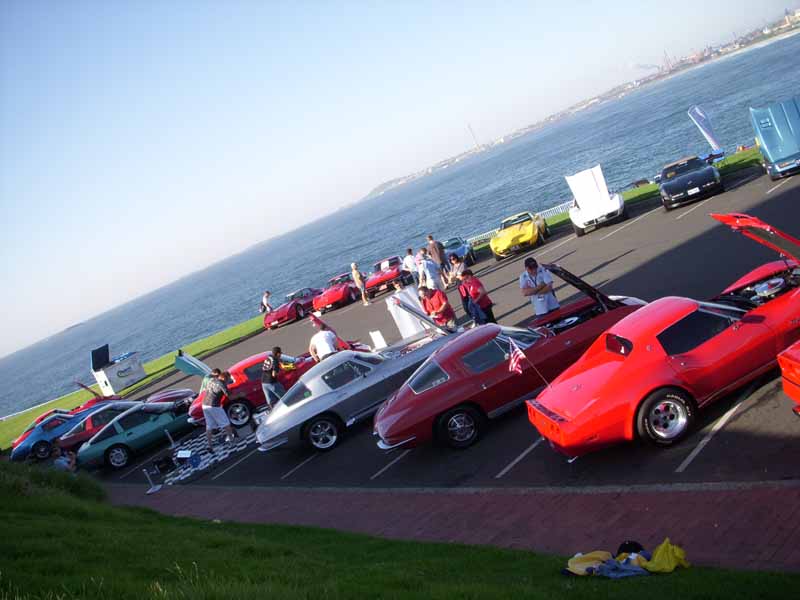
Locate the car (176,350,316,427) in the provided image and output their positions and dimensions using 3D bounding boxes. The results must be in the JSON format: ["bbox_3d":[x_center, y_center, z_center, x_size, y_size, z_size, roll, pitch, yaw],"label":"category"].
[{"bbox_3d":[-2.742,1.769,20.256,4.500,1.270,1.770,-24,7,-6],"label":"car"}]

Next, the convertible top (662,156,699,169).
[{"bbox_3d":[8.874,-4.229,27.884,1.220,0.360,1.200,-21,8,19],"label":"convertible top"}]

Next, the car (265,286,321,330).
[{"bbox_3d":[-4.713,0.223,39.718,1.760,1.230,4.650,-20,8,26],"label":"car"}]

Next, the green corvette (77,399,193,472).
[{"bbox_3d":[-6.022,3.010,22.453,4.450,1.190,1.820,-26,7,-13],"label":"green corvette"}]

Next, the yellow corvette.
[{"bbox_3d":[4.405,-2.556,32.770,1.760,1.210,4.650,-21,8,19],"label":"yellow corvette"}]

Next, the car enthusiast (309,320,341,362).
[{"bbox_3d":[-1.475,1.238,18.912,0.580,1.450,0.720,-22,7,12],"label":"car enthusiast"}]

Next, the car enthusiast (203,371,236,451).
[{"bbox_3d":[-3.809,2.332,18.533,0.750,1.500,0.550,-26,8,-22],"label":"car enthusiast"}]

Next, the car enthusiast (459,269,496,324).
[{"bbox_3d":[1.581,0.112,17.059,0.500,1.630,0.560,-29,9,-37],"label":"car enthusiast"}]

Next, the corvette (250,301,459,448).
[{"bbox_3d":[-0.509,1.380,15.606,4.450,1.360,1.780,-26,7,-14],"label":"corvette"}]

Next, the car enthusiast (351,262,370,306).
[{"bbox_3d":[-1.699,-0.592,34.946,0.380,1.710,0.480,-20,8,25],"label":"car enthusiast"}]

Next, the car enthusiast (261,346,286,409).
[{"bbox_3d":[-2.710,1.774,19.118,0.620,1.520,0.520,-27,8,-30],"label":"car enthusiast"}]

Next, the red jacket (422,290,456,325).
[{"bbox_3d":[0.685,0.155,17.068,0.520,0.720,0.380,-18,9,40],"label":"red jacket"}]

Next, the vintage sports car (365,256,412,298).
[{"bbox_3d":[-0.430,-1.175,36.249,1.770,1.260,4.450,-21,7,14],"label":"vintage sports car"}]

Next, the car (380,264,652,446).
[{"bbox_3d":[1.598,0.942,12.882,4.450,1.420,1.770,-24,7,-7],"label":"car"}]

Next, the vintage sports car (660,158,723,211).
[{"bbox_3d":[8.949,-3.778,27.606,1.820,1.190,4.500,-21,8,19],"label":"vintage sports car"}]

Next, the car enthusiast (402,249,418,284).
[{"bbox_3d":[0.541,-1.012,30.643,0.520,1.620,0.480,-26,8,-25],"label":"car enthusiast"}]

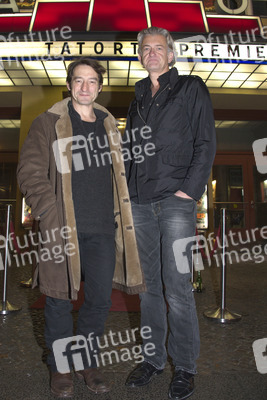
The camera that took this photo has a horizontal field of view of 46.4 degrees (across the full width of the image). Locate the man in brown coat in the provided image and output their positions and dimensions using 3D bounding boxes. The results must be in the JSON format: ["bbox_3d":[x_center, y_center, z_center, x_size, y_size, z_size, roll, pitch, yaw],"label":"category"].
[{"bbox_3d":[-0.280,0.068,1.700,0.670,1.740,0.420,1,-3,-9],"label":"man in brown coat"}]

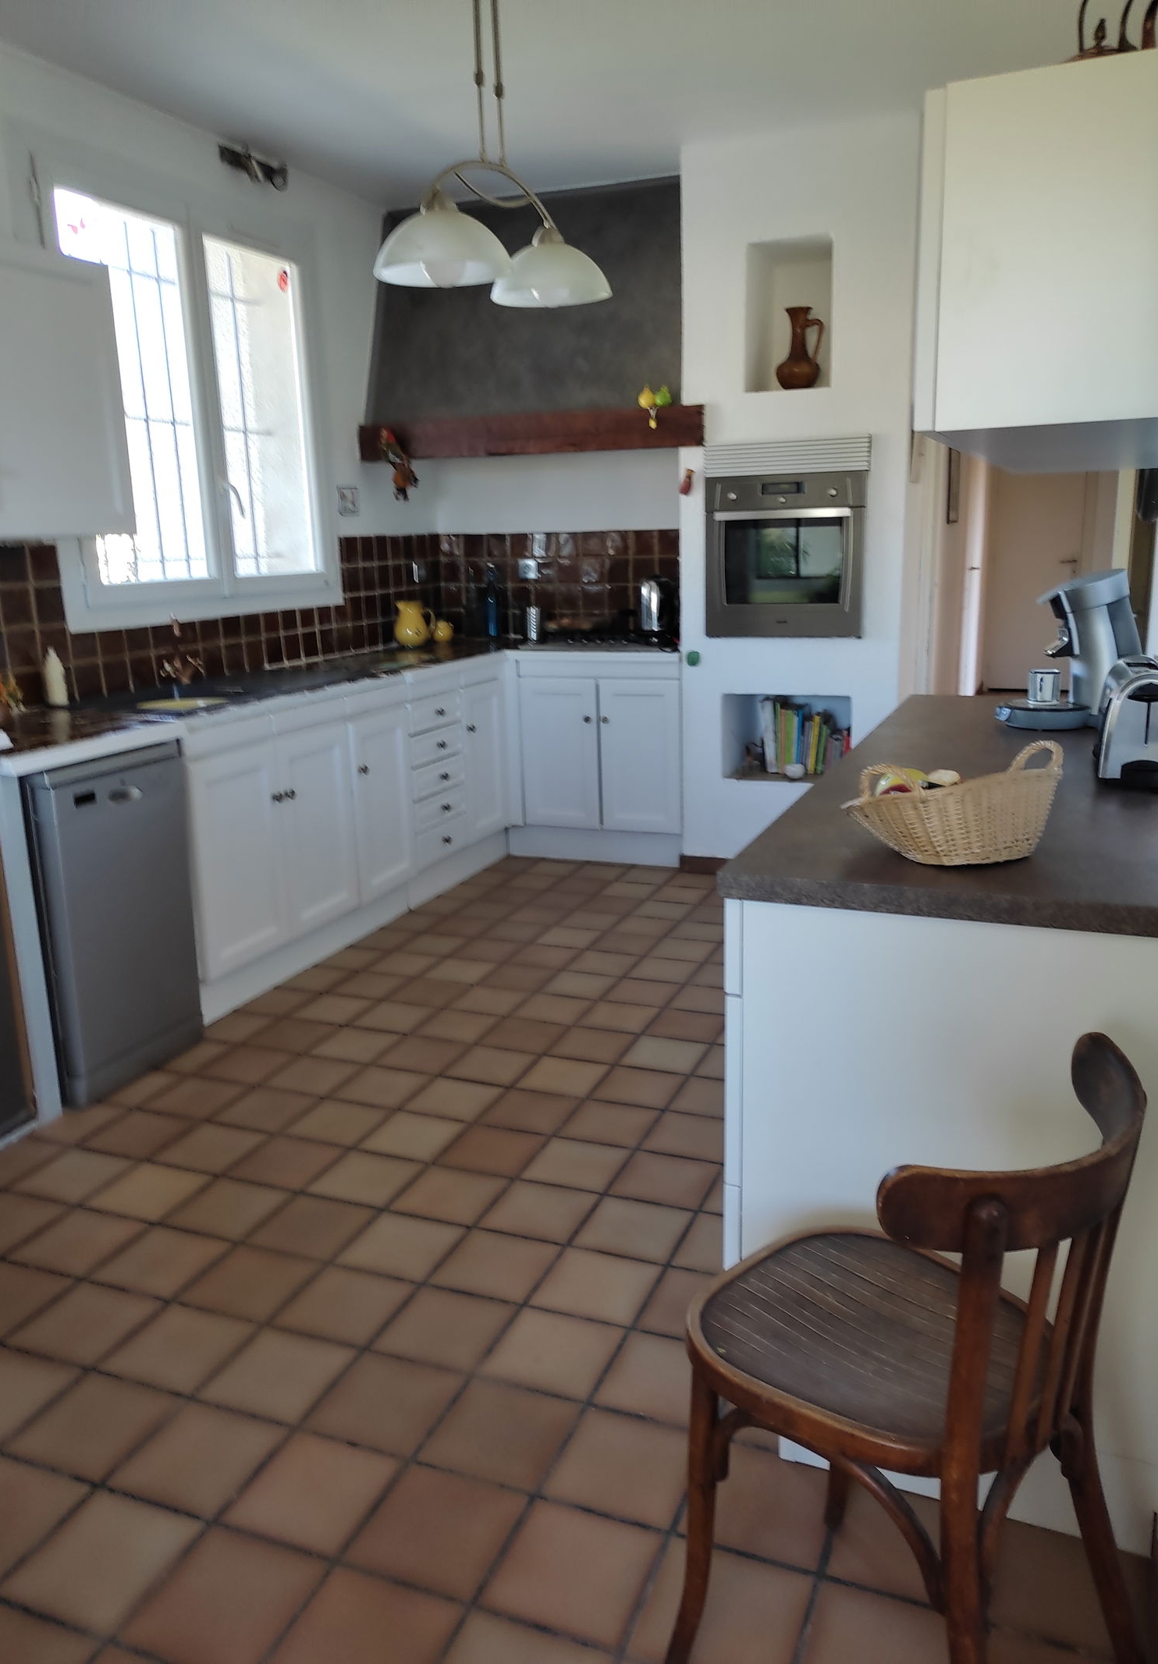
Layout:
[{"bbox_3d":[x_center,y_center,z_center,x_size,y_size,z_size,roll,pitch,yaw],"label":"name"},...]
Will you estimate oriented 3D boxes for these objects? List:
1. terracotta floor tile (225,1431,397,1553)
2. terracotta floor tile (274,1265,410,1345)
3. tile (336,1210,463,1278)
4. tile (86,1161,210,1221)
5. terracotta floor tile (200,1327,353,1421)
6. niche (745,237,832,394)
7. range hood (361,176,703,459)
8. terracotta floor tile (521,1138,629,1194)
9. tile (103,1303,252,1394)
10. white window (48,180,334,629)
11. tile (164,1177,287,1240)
[{"bbox_3d":[-0.386,0.977,1.770,0.198,0.015,0.198,4,14,22],"label":"terracotta floor tile"},{"bbox_3d":[-0.418,0.845,2.141,0.189,0.012,0.189,3,14,22],"label":"terracotta floor tile"},{"bbox_3d":[-0.341,0.801,2.322,0.189,0.012,0.189,3,14,22],"label":"tile"},{"bbox_3d":[-0.941,0.789,2.632,0.193,0.012,0.193,4,14,22],"label":"tile"},{"bbox_3d":[-0.515,0.939,2.073,0.193,0.015,0.191,4,15,19],"label":"terracotta floor tile"},{"bbox_3d":[0.819,-1.902,4.493,0.312,0.505,0.360,4,15,20],"label":"niche"},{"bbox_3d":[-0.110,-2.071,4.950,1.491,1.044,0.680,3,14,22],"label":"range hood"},{"bbox_3d":[-0.004,0.761,2.725,0.193,0.015,0.191,4,15,19],"label":"terracotta floor tile"},{"bbox_3d":[-0.697,0.905,2.105,0.193,0.012,0.193,4,14,22],"label":"tile"},{"bbox_3d":[-1.310,-1.459,4.223,0.100,1.360,1.380,5,16,23],"label":"white window"},{"bbox_3d":[-0.739,0.805,2.546,0.198,0.015,0.198,4,14,22],"label":"tile"}]

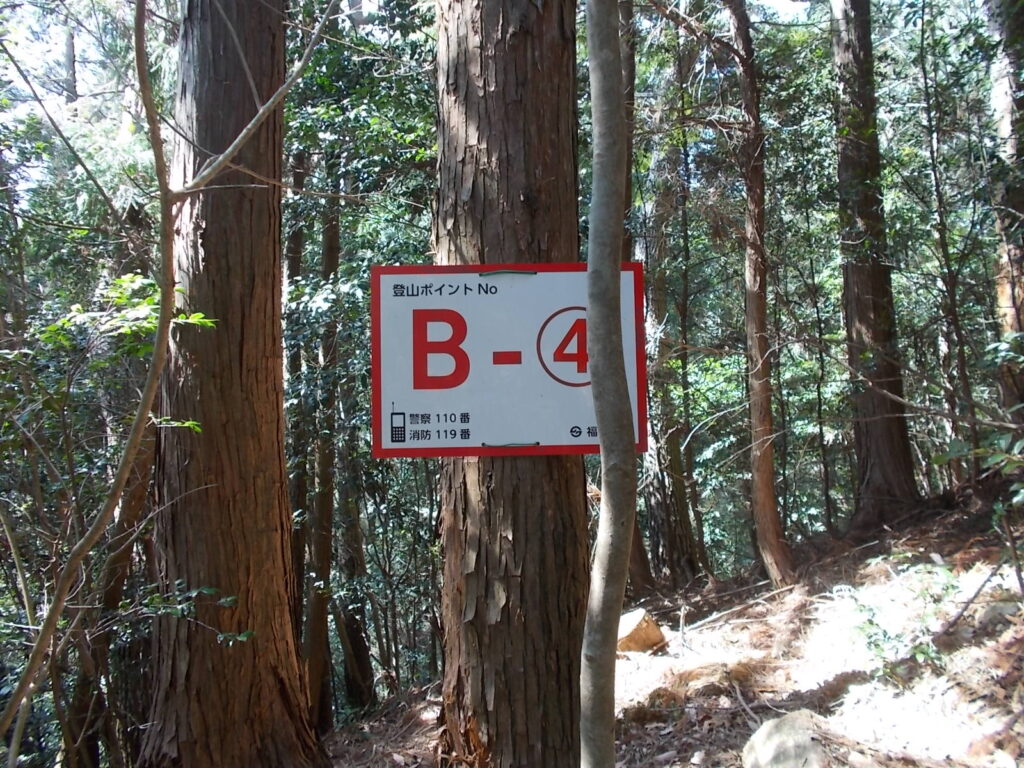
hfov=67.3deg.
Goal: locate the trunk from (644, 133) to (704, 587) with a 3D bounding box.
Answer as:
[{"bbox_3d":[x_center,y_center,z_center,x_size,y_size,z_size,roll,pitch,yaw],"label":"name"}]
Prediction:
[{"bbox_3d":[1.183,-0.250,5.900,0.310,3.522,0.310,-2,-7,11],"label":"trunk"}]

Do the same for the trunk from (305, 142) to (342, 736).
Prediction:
[{"bbox_3d":[-1.029,0.325,4.200,0.140,3.200,0.140,-1,-4,0],"label":"trunk"}]

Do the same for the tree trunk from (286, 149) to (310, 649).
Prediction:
[{"bbox_3d":[-1.332,0.197,4.800,0.130,3.300,0.130,-1,-4,0],"label":"tree trunk"}]

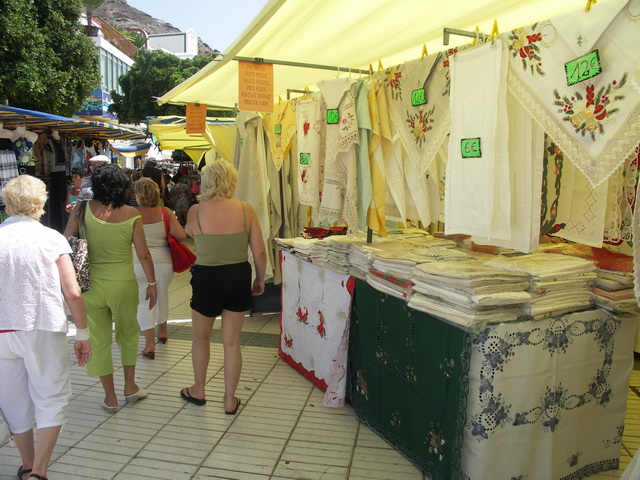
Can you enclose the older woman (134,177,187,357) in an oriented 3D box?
[{"bbox_3d":[-1.458,0.229,4.548,0.520,1.540,0.420,-1,8,-17],"label":"older woman"}]

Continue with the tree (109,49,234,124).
[{"bbox_3d":[-4.967,-3.697,17.518,4.400,5.800,4.200,3,8,10],"label":"tree"}]

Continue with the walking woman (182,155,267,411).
[{"bbox_3d":[-0.668,0.313,3.549,0.550,1.670,0.420,0,8,-9],"label":"walking woman"}]

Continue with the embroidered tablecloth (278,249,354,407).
[{"bbox_3d":[-0.067,0.646,4.006,0.070,0.920,1.130,-3,9,-29],"label":"embroidered tablecloth"}]

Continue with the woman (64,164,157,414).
[{"bbox_3d":[-1.418,0.321,3.501,0.530,1.630,0.420,1,7,-7],"label":"woman"}]

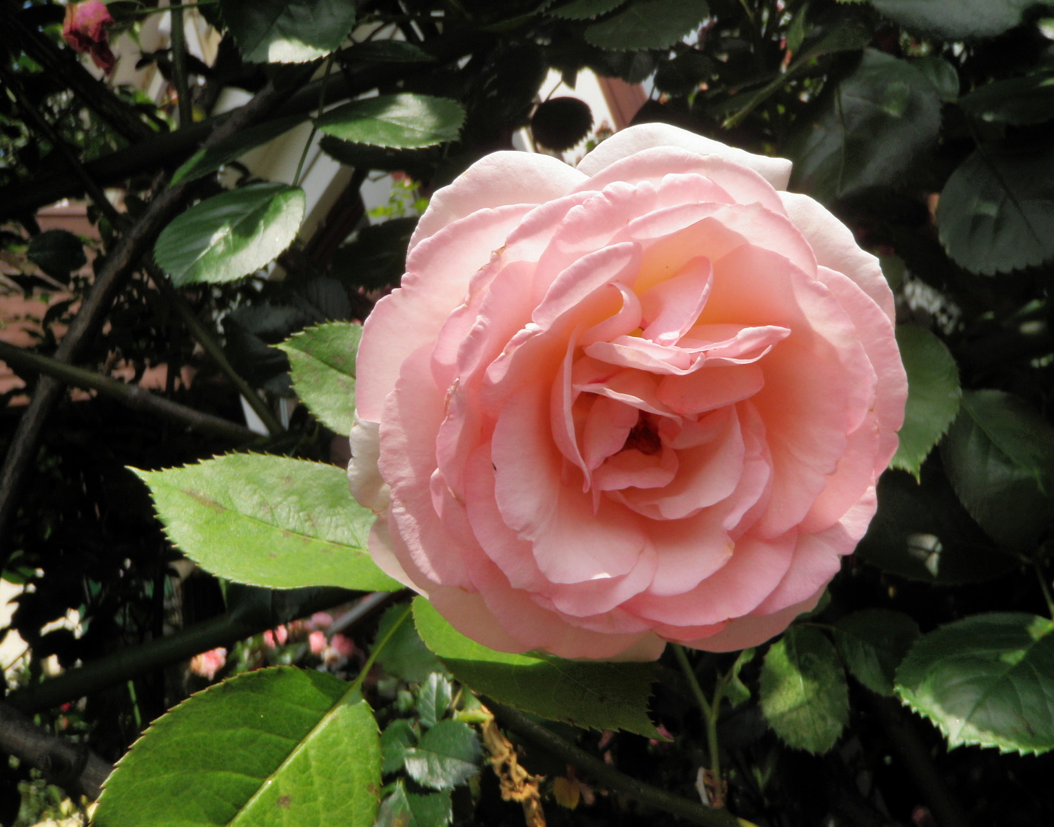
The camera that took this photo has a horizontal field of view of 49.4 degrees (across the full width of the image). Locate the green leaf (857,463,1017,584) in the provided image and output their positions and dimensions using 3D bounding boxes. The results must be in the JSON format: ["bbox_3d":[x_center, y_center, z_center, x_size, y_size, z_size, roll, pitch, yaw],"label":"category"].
[{"bbox_3d":[0.126,0.034,0.360,0.058,0.043,0.011,9,-30,5],"label":"green leaf"}]

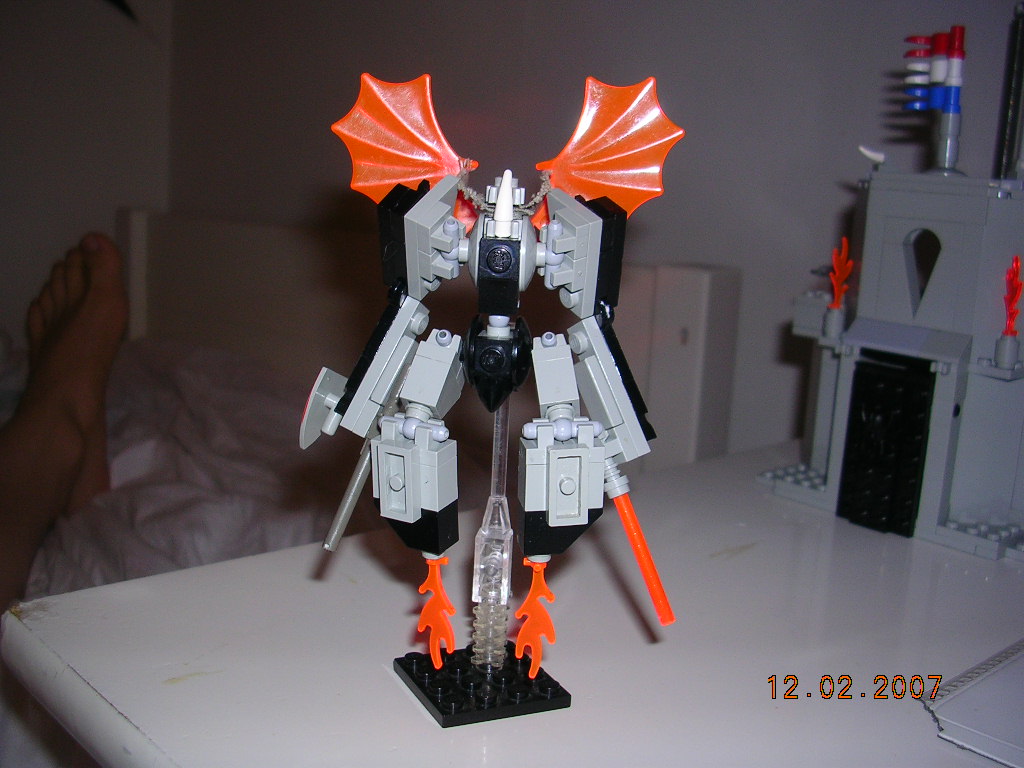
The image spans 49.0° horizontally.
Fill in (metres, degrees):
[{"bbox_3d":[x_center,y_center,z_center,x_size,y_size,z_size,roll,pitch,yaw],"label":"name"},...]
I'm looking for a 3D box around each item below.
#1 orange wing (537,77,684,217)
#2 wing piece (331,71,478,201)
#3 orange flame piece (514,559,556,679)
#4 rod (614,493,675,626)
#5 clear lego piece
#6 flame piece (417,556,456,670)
[{"bbox_3d":[0.022,-0.052,0.247,0.032,0.033,0.009,2,10,-7],"label":"orange wing"},{"bbox_3d":[-0.024,-0.053,0.252,0.032,0.033,0.009,6,10,15],"label":"wing piece"},{"bbox_3d":[0.005,0.050,0.240,0.009,0.026,0.004,3,10,-5],"label":"orange flame piece"},{"bbox_3d":[0.028,0.036,0.236,0.003,0.031,0.003,-21,12,0],"label":"rod"},{"bbox_3d":[-0.004,0.035,0.266,0.009,0.067,0.009,4,10,6],"label":"clear lego piece"},{"bbox_3d":[-0.017,0.051,0.253,0.008,0.025,0.004,2,10,22],"label":"flame piece"}]

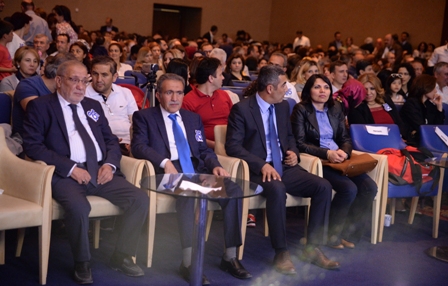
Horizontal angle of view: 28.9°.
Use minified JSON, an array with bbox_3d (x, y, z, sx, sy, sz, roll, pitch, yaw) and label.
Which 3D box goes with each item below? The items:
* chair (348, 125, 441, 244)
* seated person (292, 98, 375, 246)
[{"bbox_3d":[1.368,0.308,7.126,0.660,0.860,0.610,-1,9,-34],"label":"chair"},{"bbox_3d":[0.811,0.140,6.639,0.580,1.190,0.640,-1,9,-34],"label":"seated person"}]

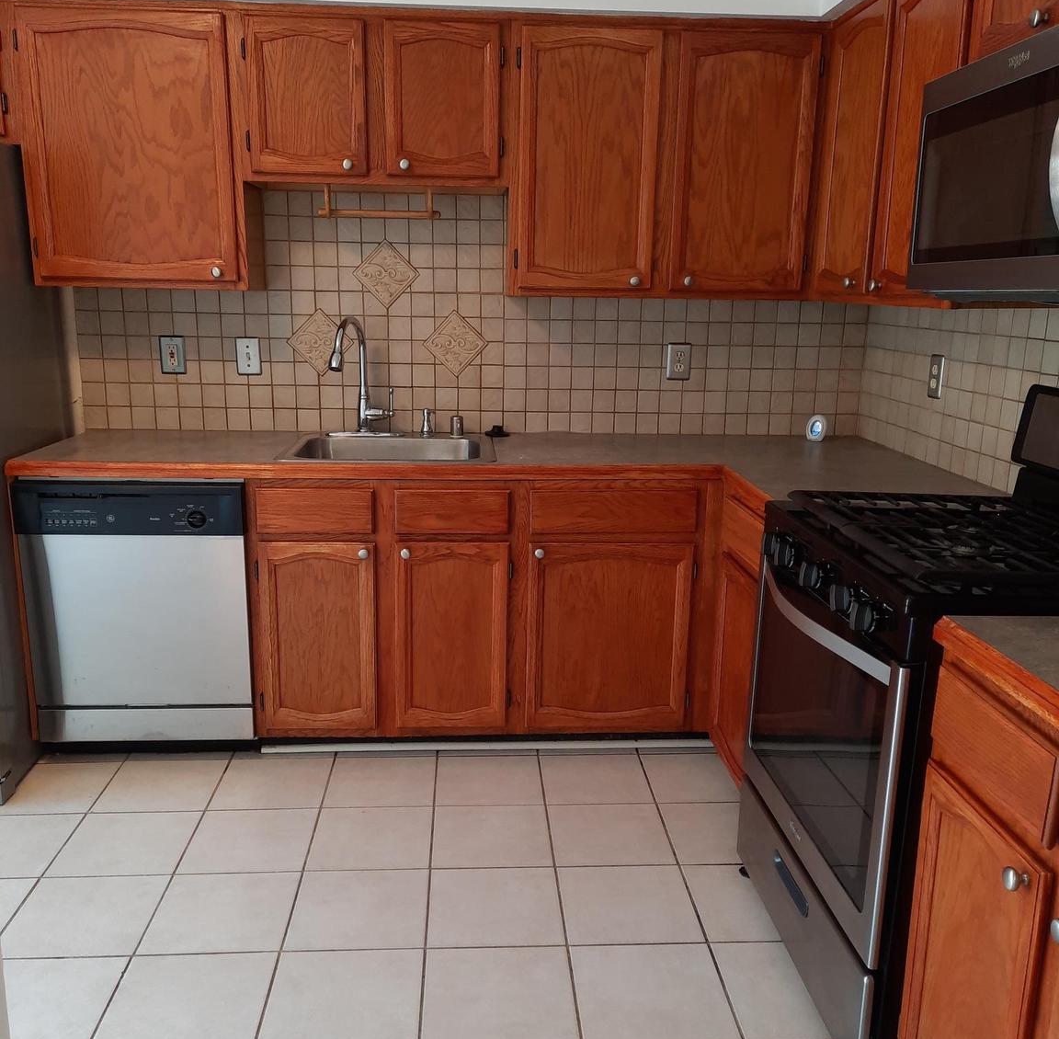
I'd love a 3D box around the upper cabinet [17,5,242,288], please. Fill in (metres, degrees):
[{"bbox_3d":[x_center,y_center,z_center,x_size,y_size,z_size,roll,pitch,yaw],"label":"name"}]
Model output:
[{"bbox_3d":[-1.135,-1.083,3.045,0.600,0.765,0.320,0,13,-3],"label":"upper cabinet"}]

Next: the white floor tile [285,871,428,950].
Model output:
[{"bbox_3d":[-0.387,0.898,2.345,0.303,0.010,0.302,0,13,-4],"label":"white floor tile"}]

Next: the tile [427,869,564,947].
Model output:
[{"bbox_3d":[-0.079,0.899,2.365,0.303,0.010,0.302,0,13,-4],"label":"tile"}]

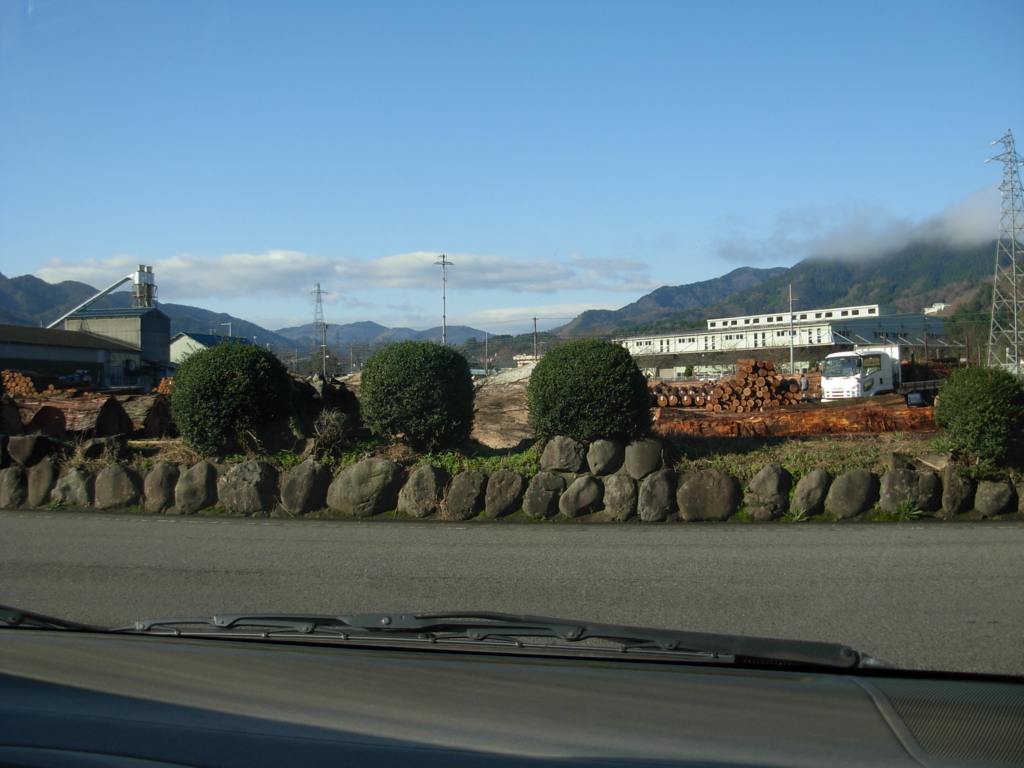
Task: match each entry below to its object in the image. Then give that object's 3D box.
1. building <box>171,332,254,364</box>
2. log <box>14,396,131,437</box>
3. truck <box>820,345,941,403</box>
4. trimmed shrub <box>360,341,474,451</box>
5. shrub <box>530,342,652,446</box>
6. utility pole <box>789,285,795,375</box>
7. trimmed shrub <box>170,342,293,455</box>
[{"bbox_3d":[-31.800,-1.440,120.700,9.000,7.400,13.000,-1,-1,18],"label":"building"},{"bbox_3d":[-7.520,0.540,18.960,0.660,0.650,4.000,0,-1,-43],"label":"log"},{"bbox_3d":[17.000,-0.330,49.200,8.000,2.850,2.300,0,-1,-33],"label":"truck"},{"bbox_3d":[-1.059,0.129,12.600,1.252,1.233,1.227,-1,-1,0],"label":"trimmed shrub"},{"bbox_3d":[0.819,0.076,12.200,1.298,1.140,1.271,-1,-1,0],"label":"shrub"},{"bbox_3d":[26.860,-3.980,108.000,0.300,11.200,0.300,-1,-1,0],"label":"utility pole"},{"bbox_3d":[-3.244,0.168,13.000,1.383,1.295,1.354,-1,-1,0],"label":"trimmed shrub"}]

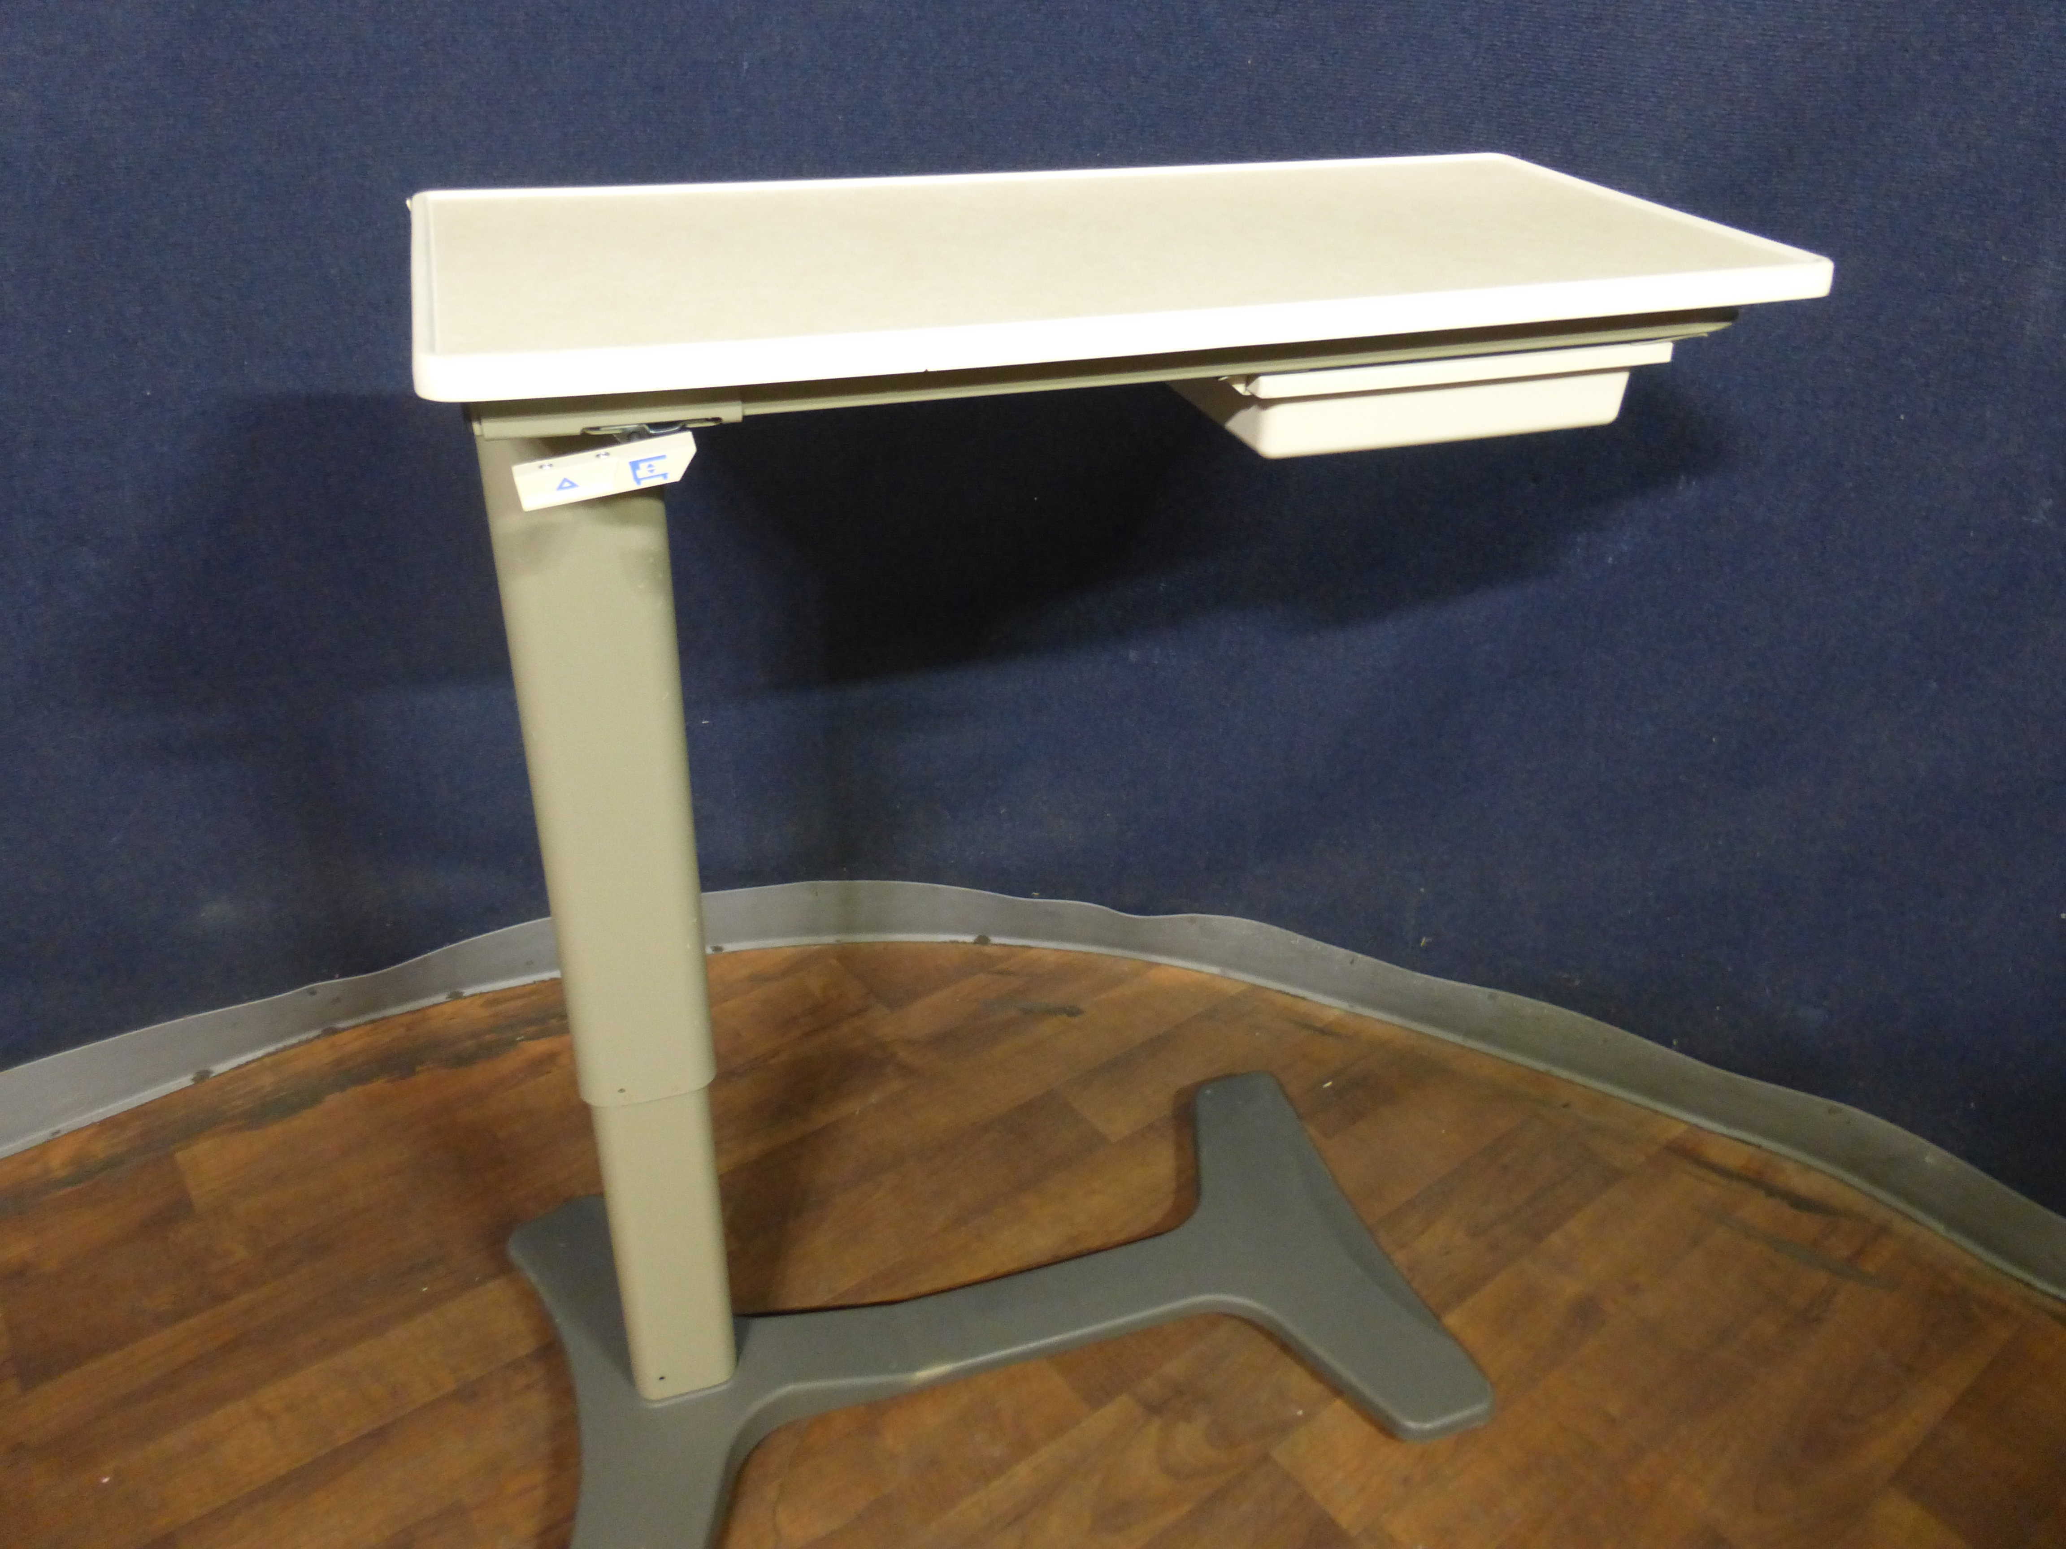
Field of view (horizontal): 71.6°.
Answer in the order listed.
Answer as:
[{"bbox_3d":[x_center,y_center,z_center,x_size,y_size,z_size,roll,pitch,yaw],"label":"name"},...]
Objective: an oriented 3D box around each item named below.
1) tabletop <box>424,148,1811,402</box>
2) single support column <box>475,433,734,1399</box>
[{"bbox_3d":[0.049,-0.324,0.879,0.800,0.022,0.348,-10,35,-18],"label":"tabletop"},{"bbox_3d":[-0.290,0.152,1.052,0.097,0.889,0.075,-9,35,-18],"label":"single support column"}]

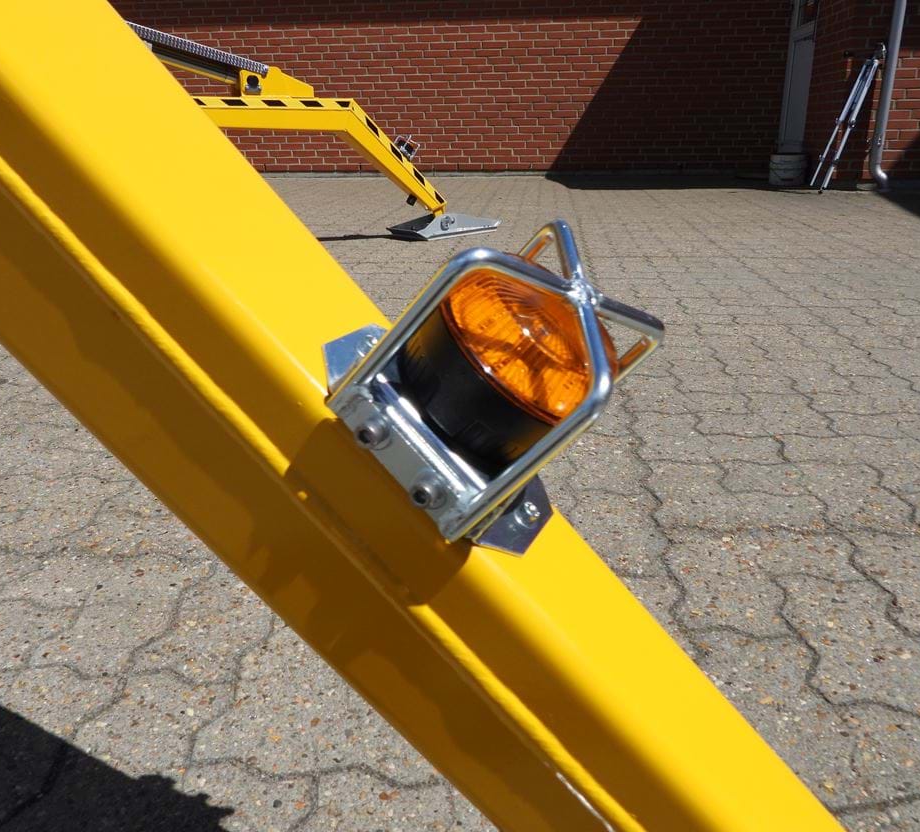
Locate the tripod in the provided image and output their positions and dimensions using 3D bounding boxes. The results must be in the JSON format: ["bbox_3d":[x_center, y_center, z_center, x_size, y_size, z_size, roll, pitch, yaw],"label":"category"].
[{"bbox_3d":[2.679,-2.052,5.321,0.145,1.020,0.140,20,11,-2],"label":"tripod"}]

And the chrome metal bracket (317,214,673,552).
[{"bbox_3d":[0.020,-0.020,0.321,0.122,0.097,0.102,47,31,3],"label":"chrome metal bracket"}]

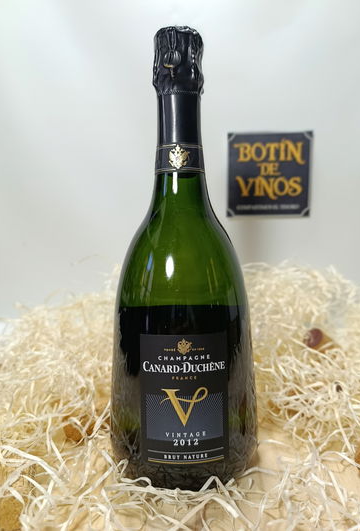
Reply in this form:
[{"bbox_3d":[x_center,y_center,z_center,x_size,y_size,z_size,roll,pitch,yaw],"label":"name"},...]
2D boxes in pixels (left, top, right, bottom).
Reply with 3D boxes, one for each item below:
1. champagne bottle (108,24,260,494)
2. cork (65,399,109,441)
[{"bbox_3d":[0.001,-0.012,0.248,0.101,0.290,0.101,-1,2,0],"label":"champagne bottle"},{"bbox_3d":[-0.063,0.116,0.275,0.026,0.026,0.045,1,2,37],"label":"cork"}]

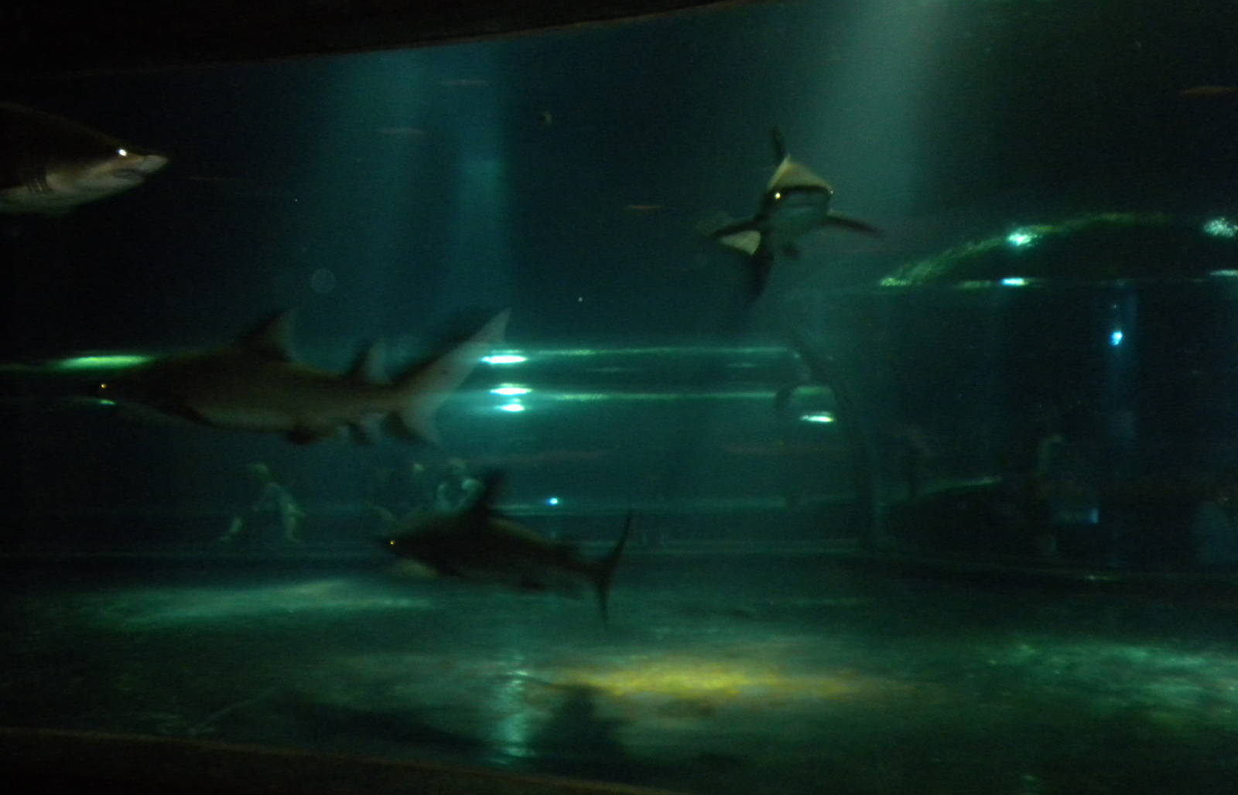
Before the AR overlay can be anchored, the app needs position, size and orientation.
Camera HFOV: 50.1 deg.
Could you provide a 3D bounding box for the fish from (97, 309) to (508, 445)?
[{"bbox_3d":[-1.720,-0.110,7.000,2.300,0.700,0.680,0,1,7],"label":"fish"}]

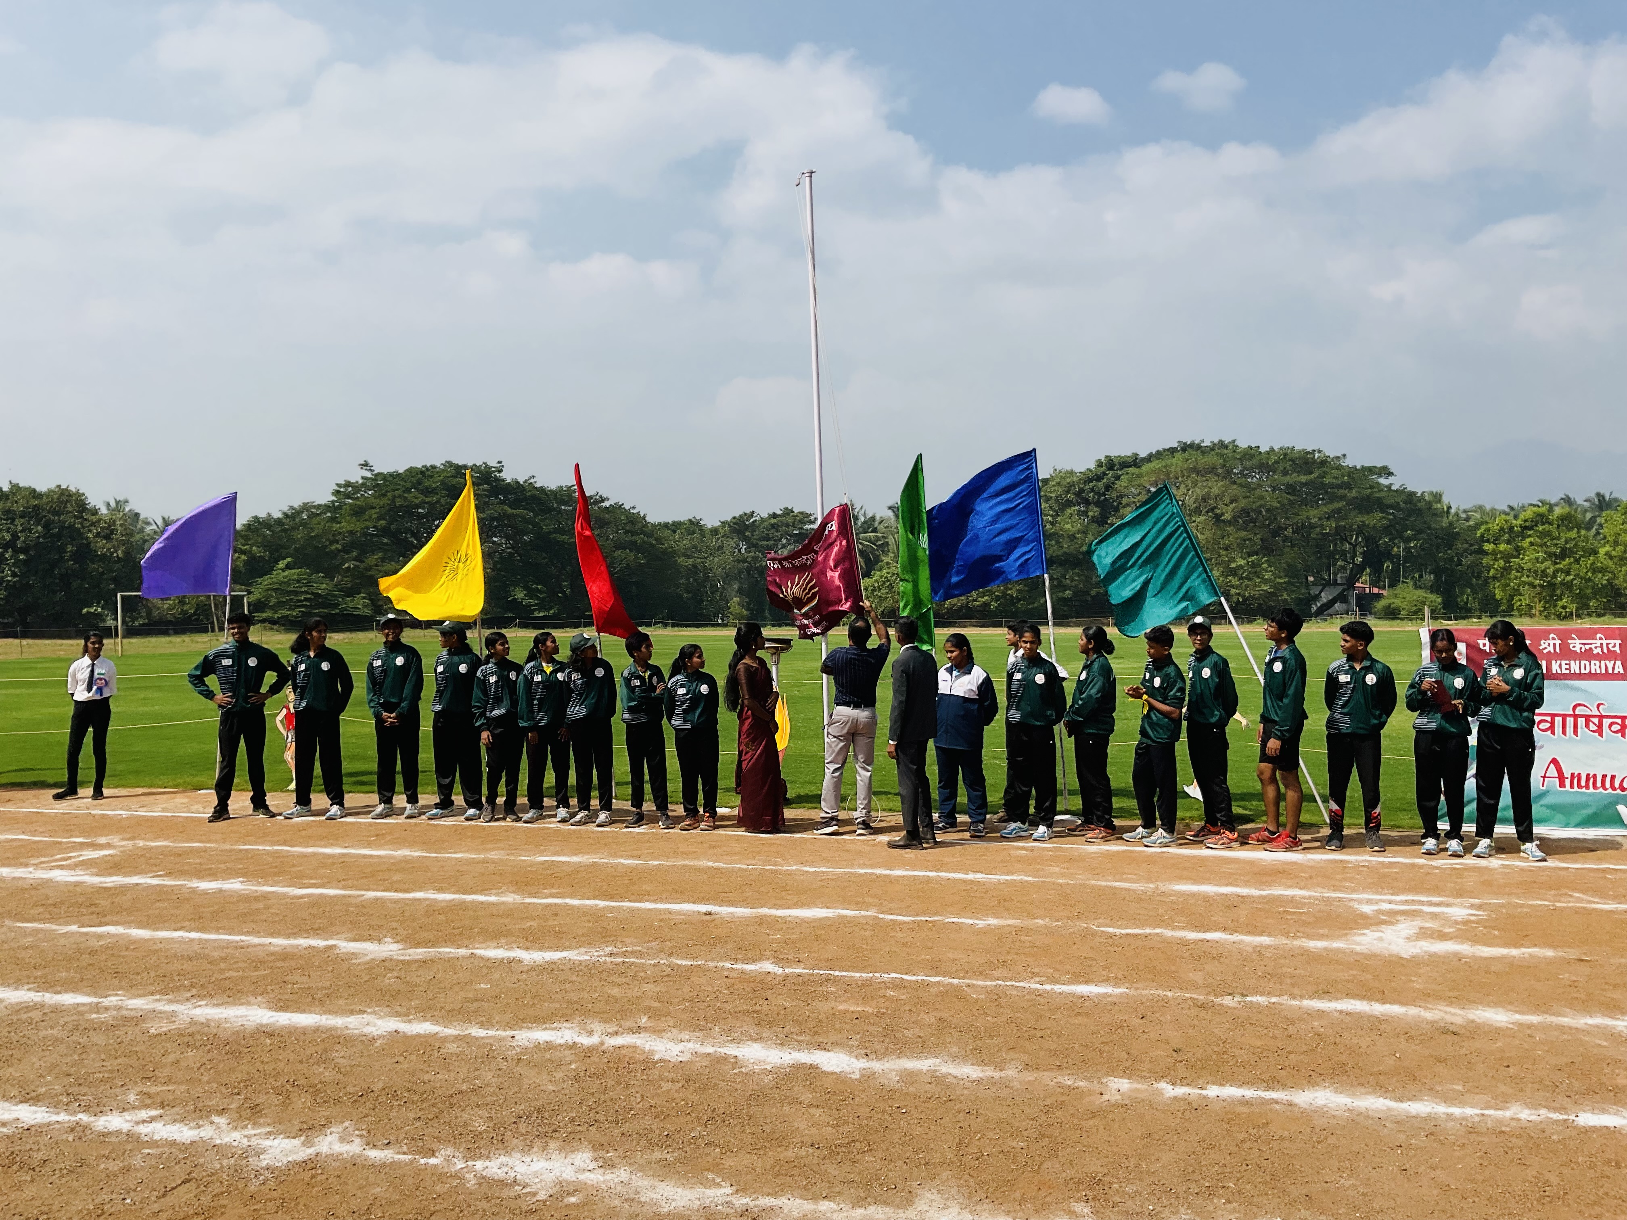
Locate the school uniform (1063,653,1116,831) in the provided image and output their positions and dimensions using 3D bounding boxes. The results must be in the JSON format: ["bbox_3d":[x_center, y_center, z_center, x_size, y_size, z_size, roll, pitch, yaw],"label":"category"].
[{"bbox_3d":[2.079,0.989,10.250,0.320,1.330,0.420,-1,0,-20],"label":"school uniform"}]

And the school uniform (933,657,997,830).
[{"bbox_3d":[1.180,1.028,10.500,0.460,1.283,0.310,0,0,19],"label":"school uniform"}]

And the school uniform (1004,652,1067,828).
[{"bbox_3d":[1.670,0.981,10.264,0.440,1.321,0.280,0,0,30],"label":"school uniform"}]

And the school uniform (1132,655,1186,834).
[{"bbox_3d":[2.519,0.982,9.930,0.330,1.290,0.420,-1,0,-32],"label":"school uniform"}]

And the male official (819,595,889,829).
[{"bbox_3d":[0.313,0.827,10.500,0.540,1.810,0.420,-1,0,-5],"label":"male official"}]

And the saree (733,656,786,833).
[{"bbox_3d":[-0.422,1.053,10.650,0.400,1.370,0.420,-1,0,-2],"label":"saree"}]

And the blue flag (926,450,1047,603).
[{"bbox_3d":[1.433,-0.690,11.300,1.030,1.270,0.350,-1,0,0],"label":"blue flag"}]

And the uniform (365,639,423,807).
[{"bbox_3d":[-3.520,0.943,11.422,0.440,1.406,0.260,-1,0,8],"label":"uniform"}]

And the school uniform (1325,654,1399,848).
[{"bbox_3d":[3.910,0.987,9.750,0.490,1.346,0.300,0,0,25],"label":"school uniform"}]

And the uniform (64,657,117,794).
[{"bbox_3d":[-6.836,1.081,12.882,0.460,1.333,0.260,-1,0,-12],"label":"uniform"}]

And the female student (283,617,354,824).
[{"bbox_3d":[-4.177,0.900,11.499,0.500,1.682,0.350,-1,0,5],"label":"female student"}]

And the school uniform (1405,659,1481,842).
[{"bbox_3d":[4.390,0.979,9.500,0.490,1.276,0.360,0,0,25],"label":"school uniform"}]

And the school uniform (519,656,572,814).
[{"bbox_3d":[-2.194,1.024,11.150,0.400,1.269,0.270,0,0,-14],"label":"school uniform"}]

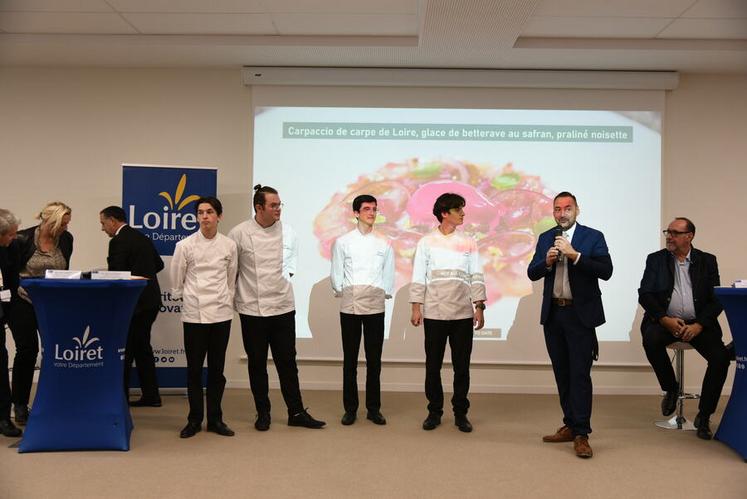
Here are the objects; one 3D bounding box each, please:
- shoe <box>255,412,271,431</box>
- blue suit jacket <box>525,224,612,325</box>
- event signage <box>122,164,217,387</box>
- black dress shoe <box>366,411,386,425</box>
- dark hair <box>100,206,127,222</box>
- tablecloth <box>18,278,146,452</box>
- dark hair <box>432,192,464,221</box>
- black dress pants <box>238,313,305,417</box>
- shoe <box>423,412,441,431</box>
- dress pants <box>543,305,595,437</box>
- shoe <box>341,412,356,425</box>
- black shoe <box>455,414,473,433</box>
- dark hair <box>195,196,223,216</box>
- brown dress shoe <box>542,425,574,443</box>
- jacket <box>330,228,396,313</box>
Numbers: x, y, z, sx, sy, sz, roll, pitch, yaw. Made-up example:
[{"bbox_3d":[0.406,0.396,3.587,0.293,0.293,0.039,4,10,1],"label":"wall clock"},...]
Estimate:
[{"bbox_3d":[-0.824,1.266,5.451,0.105,0.115,0.285,1,-1,-5],"label":"shoe"},{"bbox_3d":[1.303,0.173,4.830,0.560,0.720,0.420,0,-1,29],"label":"blue suit jacket"},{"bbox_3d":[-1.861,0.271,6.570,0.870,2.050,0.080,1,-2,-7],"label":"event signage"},{"bbox_3d":[0.027,1.293,5.660,0.105,0.100,0.285,1,-1,-29],"label":"black dress shoe"},{"bbox_3d":[-2.118,-0.283,5.930,0.205,0.135,0.175,-16,-1,3],"label":"dark hair"},{"bbox_3d":[-1.946,0.738,4.884,0.850,1.075,0.850,1,-2,-12],"label":"tablecloth"},{"bbox_3d":[0.566,-0.311,5.480,0.240,0.230,0.190,0,-2,18],"label":"dark hair"},{"bbox_3d":[-0.781,0.841,5.516,0.430,0.870,0.320,1,-2,-20],"label":"black dress pants"},{"bbox_3d":[0.452,1.290,5.559,0.105,0.110,0.280,0,-2,19],"label":"shoe"},{"bbox_3d":[1.382,0.837,5.108,0.380,0.940,0.340,0,-2,24],"label":"dress pants"},{"bbox_3d":[-0.182,1.275,5.581,0.105,0.100,0.280,1,-2,9],"label":"shoe"},{"bbox_3d":[0.677,1.296,5.465,0.105,0.100,0.285,1,-1,-14],"label":"black shoe"},{"bbox_3d":[-1.207,-0.308,5.330,0.190,0.180,0.220,0,-1,18],"label":"dark hair"},{"bbox_3d":[1.343,1.290,5.160,0.295,0.115,0.110,1,-1,-17],"label":"brown dress shoe"},{"bbox_3d":[-0.085,0.171,5.630,0.500,0.680,0.300,1,-1,-2],"label":"jacket"}]

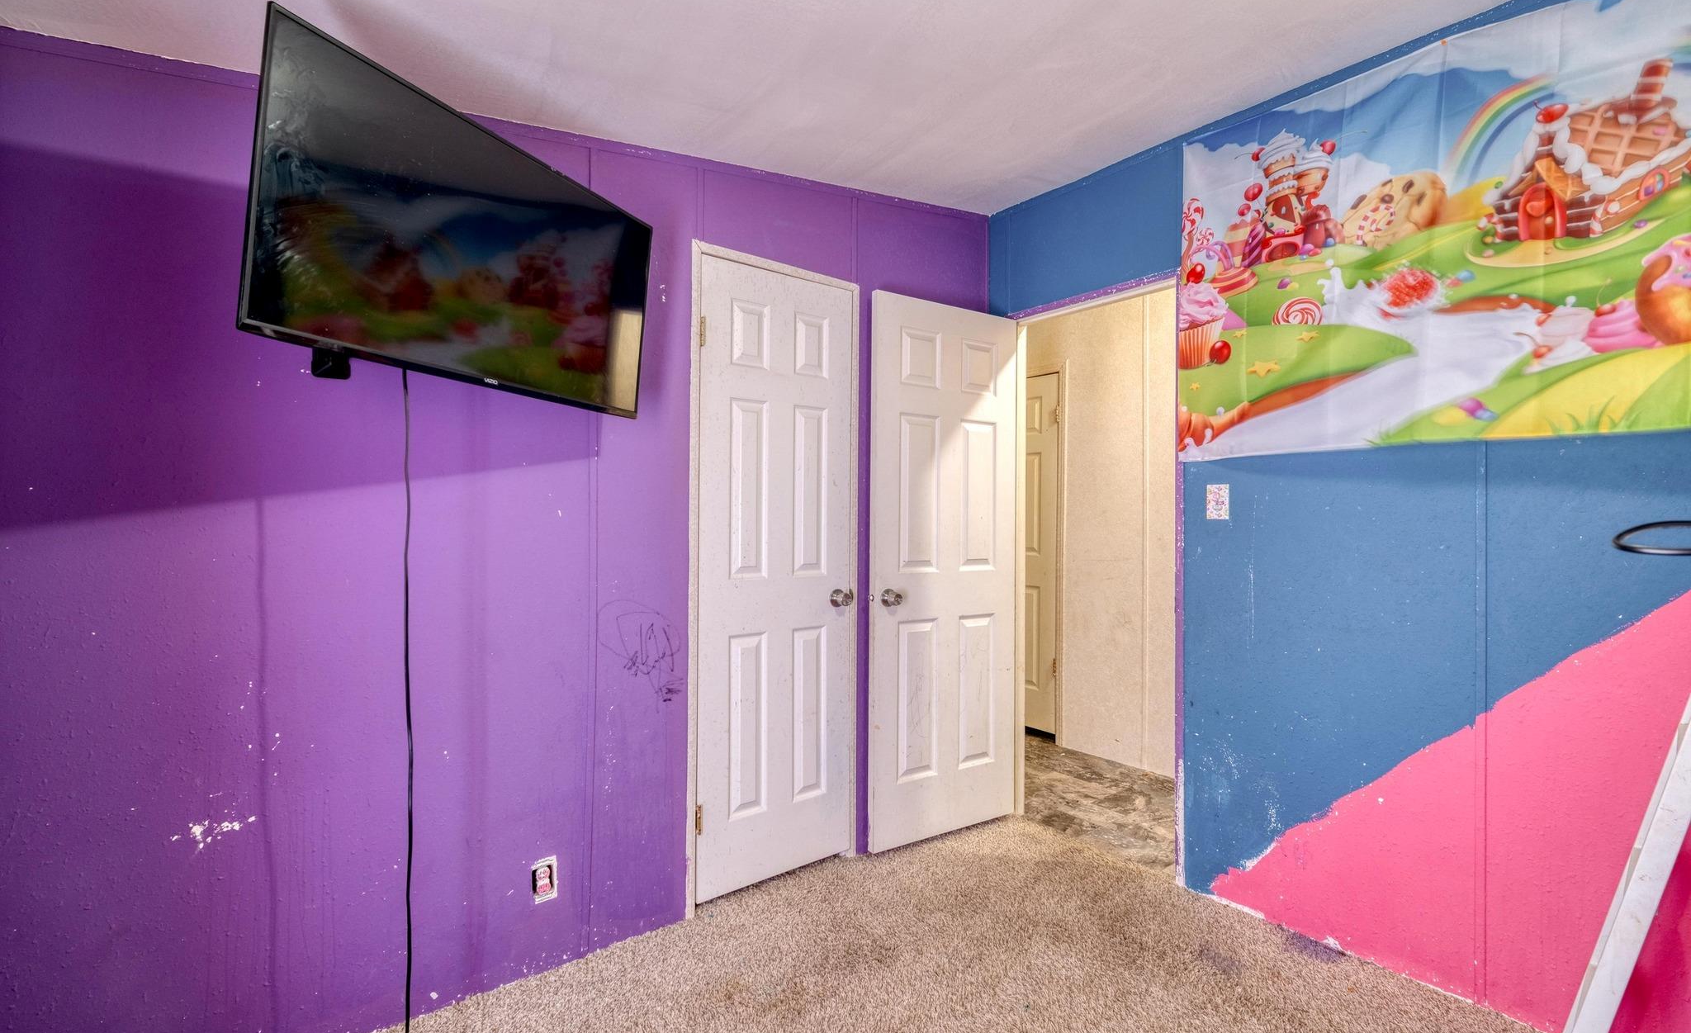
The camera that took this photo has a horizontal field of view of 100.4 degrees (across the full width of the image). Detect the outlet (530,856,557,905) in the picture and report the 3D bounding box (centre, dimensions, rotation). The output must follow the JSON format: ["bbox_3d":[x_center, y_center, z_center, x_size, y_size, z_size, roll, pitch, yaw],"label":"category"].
[{"bbox_3d":[-0.827,1.003,1.940,0.067,0.112,0.010,1,-1,-37],"label":"outlet"}]

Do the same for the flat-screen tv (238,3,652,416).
[{"bbox_3d":[-0.830,-0.587,1.652,0.060,0.558,0.962,6,0,26],"label":"flat-screen tv"}]

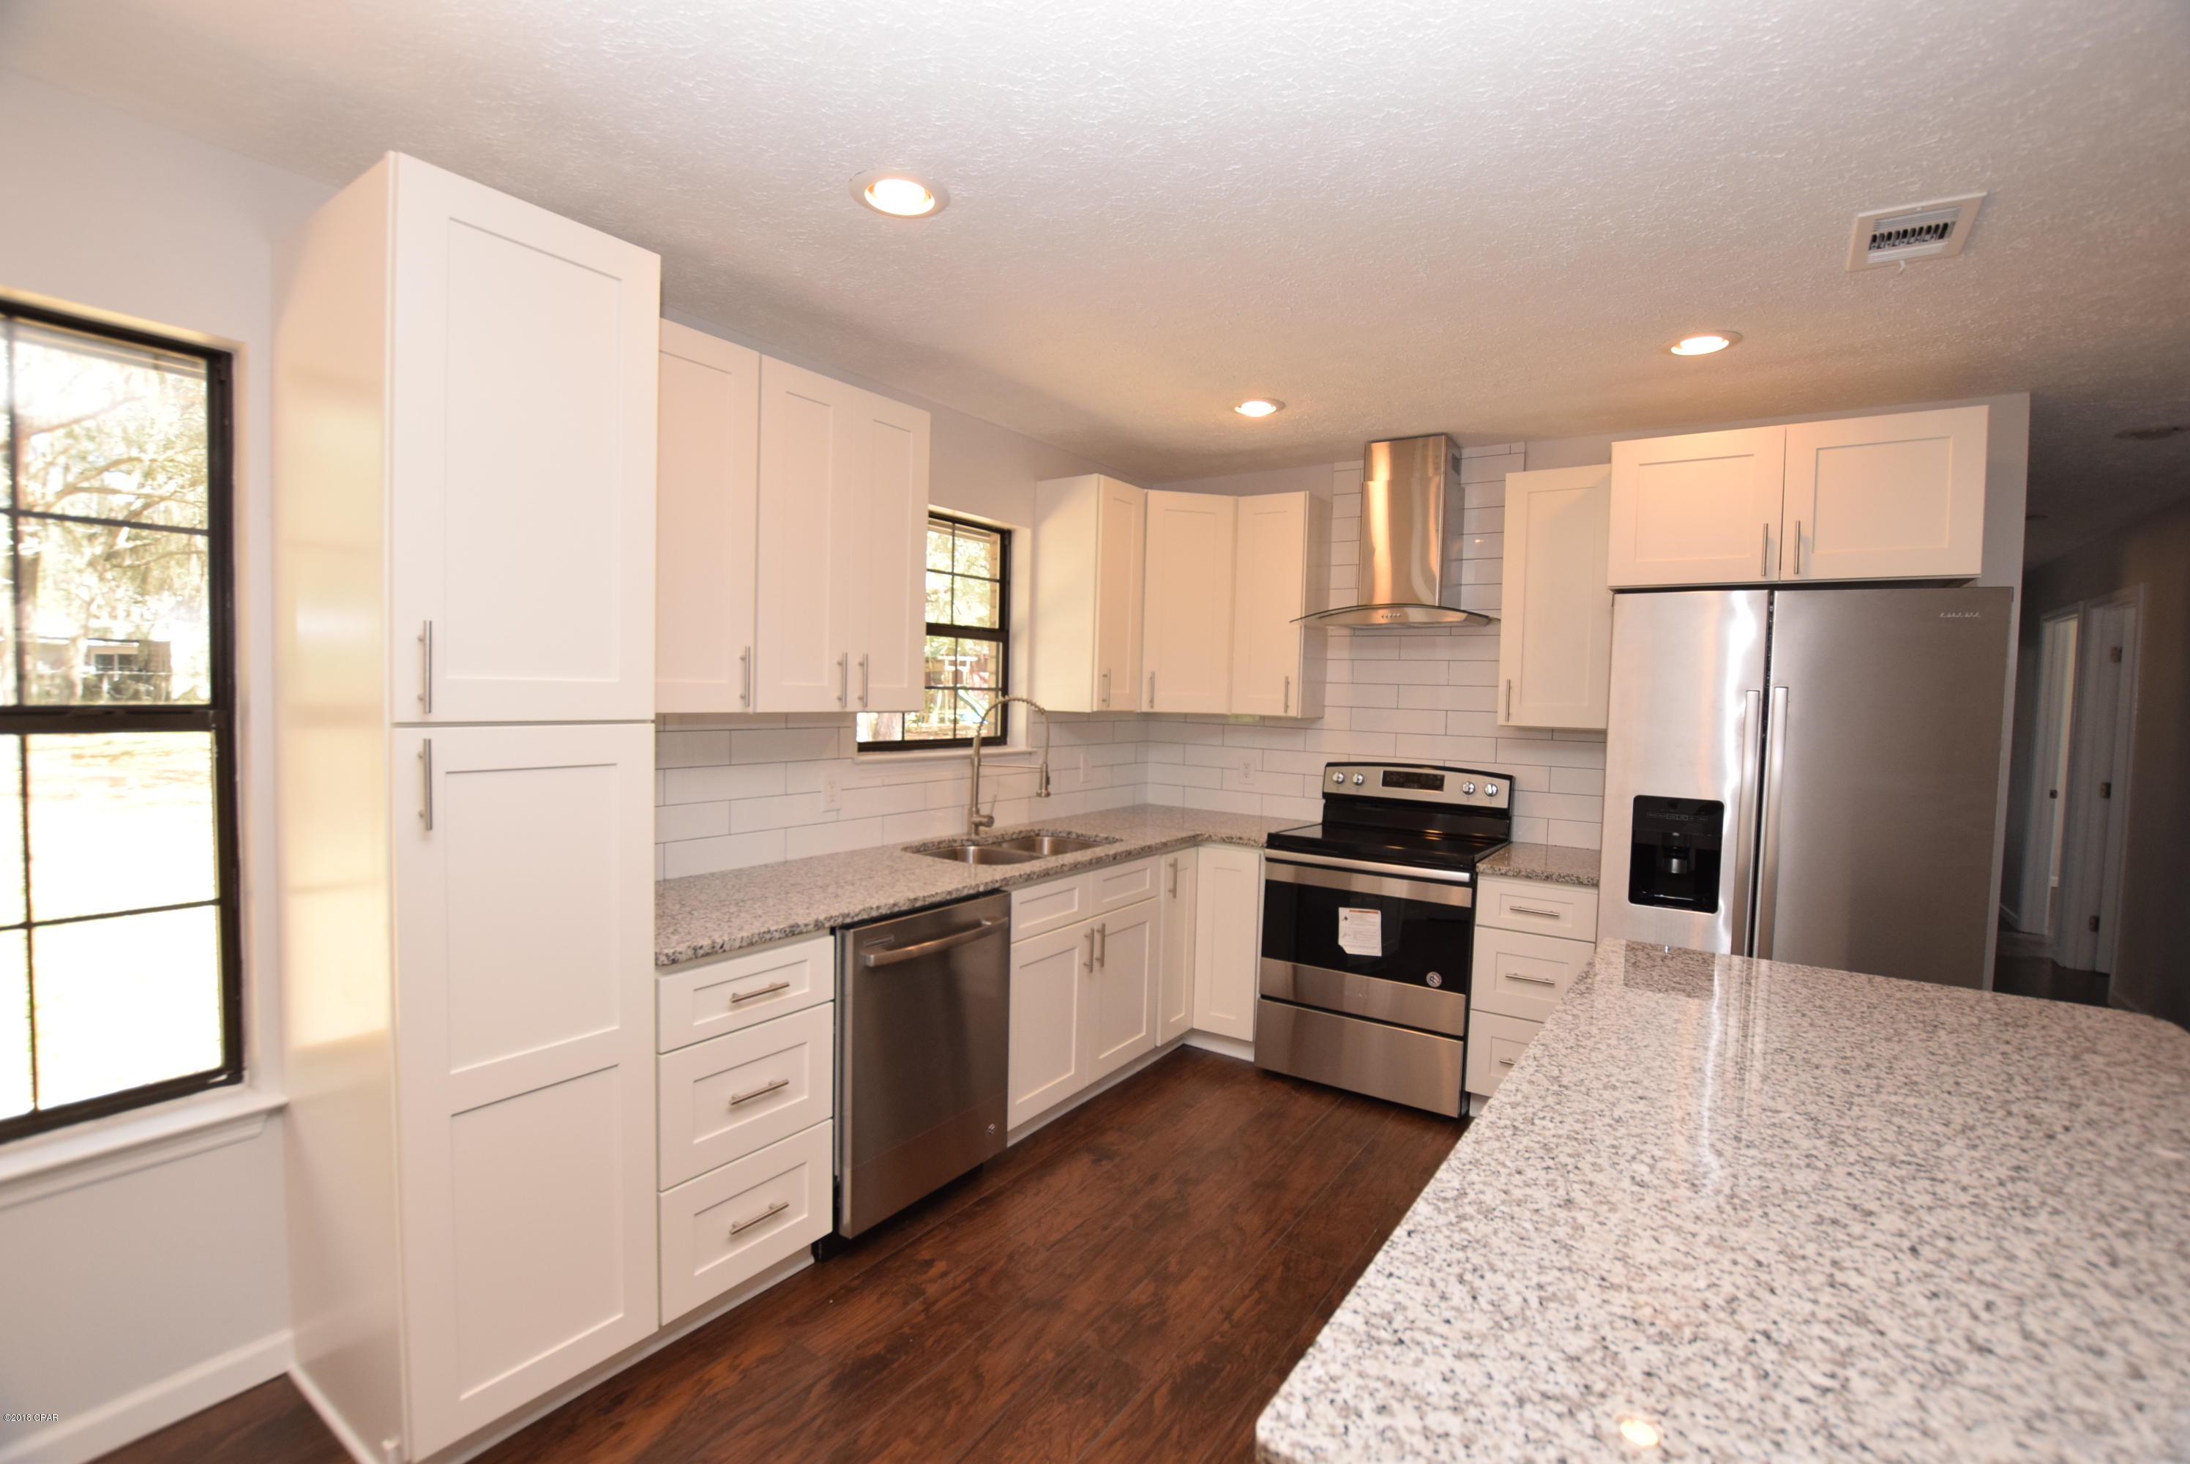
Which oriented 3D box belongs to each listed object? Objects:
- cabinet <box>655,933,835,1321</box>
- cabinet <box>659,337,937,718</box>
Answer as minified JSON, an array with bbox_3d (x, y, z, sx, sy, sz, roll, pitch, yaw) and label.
[{"bbox_3d":[-1.053,0.889,2.263,0.635,0.830,0.455,3,3,36],"label":"cabinet"},{"bbox_3d":[-0.965,-0.516,2.523,0.335,0.927,1.027,3,3,36],"label":"cabinet"}]

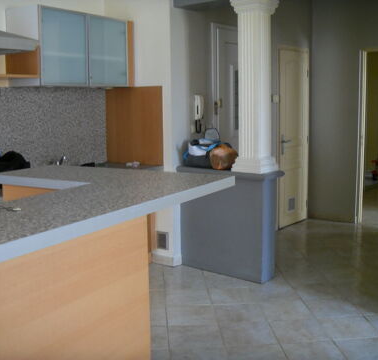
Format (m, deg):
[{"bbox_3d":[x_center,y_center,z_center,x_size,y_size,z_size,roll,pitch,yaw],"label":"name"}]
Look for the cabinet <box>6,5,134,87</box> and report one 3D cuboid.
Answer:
[{"bbox_3d":[-0.926,-1.040,4.395,0.335,0.573,1.077,4,10,33],"label":"cabinet"}]

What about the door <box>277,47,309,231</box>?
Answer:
[{"bbox_3d":[1.218,-0.474,6.318,0.050,2.030,0.741,6,11,38],"label":"door"}]

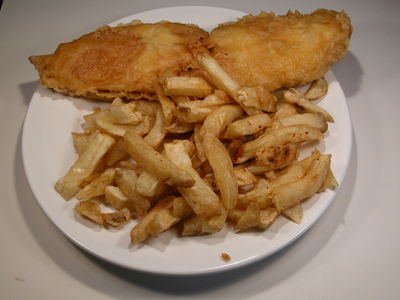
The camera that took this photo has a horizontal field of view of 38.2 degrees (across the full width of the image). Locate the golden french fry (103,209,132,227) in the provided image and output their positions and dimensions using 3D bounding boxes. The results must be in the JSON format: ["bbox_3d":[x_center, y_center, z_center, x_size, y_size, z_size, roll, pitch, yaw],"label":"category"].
[{"bbox_3d":[-0.062,0.050,0.431,0.021,0.008,0.010,-2,56,-1],"label":"golden french fry"}]

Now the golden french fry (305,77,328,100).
[{"bbox_3d":[0.100,-0.053,0.497,0.021,0.008,0.011,-38,64,-15],"label":"golden french fry"}]

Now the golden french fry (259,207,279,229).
[{"bbox_3d":[0.051,0.050,0.427,0.017,0.012,0.012,-35,62,-21],"label":"golden french fry"}]

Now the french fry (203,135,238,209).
[{"bbox_3d":[0.015,0.015,0.430,0.016,0.013,0.059,-10,64,-6],"label":"french fry"}]

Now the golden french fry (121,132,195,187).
[{"bbox_3d":[-0.033,0.007,0.439,0.066,0.012,0.013,35,63,20],"label":"golden french fry"}]

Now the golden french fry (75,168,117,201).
[{"bbox_3d":[-0.081,0.027,0.448,0.031,0.009,0.009,-35,62,-9],"label":"golden french fry"}]

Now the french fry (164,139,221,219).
[{"bbox_3d":[-0.006,0.021,0.435,0.015,0.012,0.057,-24,65,-14],"label":"french fry"}]

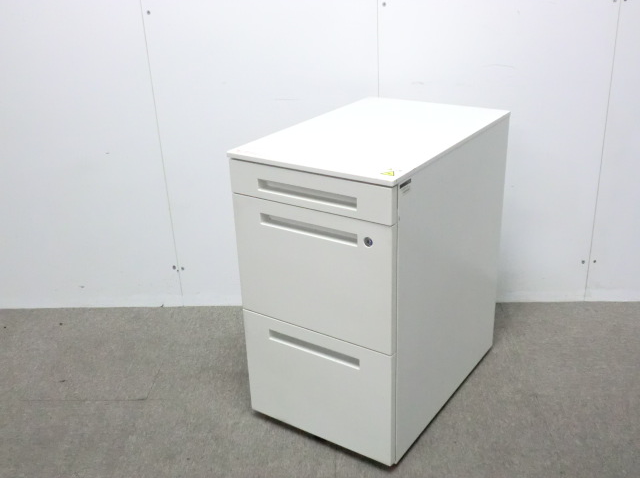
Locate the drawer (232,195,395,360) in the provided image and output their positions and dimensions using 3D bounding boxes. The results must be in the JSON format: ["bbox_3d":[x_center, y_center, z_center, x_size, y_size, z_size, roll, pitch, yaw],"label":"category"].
[{"bbox_3d":[0.120,-0.017,1.659,0.394,0.286,0.500,13,28,32],"label":"drawer"}]

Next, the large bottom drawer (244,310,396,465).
[{"bbox_3d":[0.130,0.244,1.773,0.394,0.283,0.500,13,28,32],"label":"large bottom drawer"}]

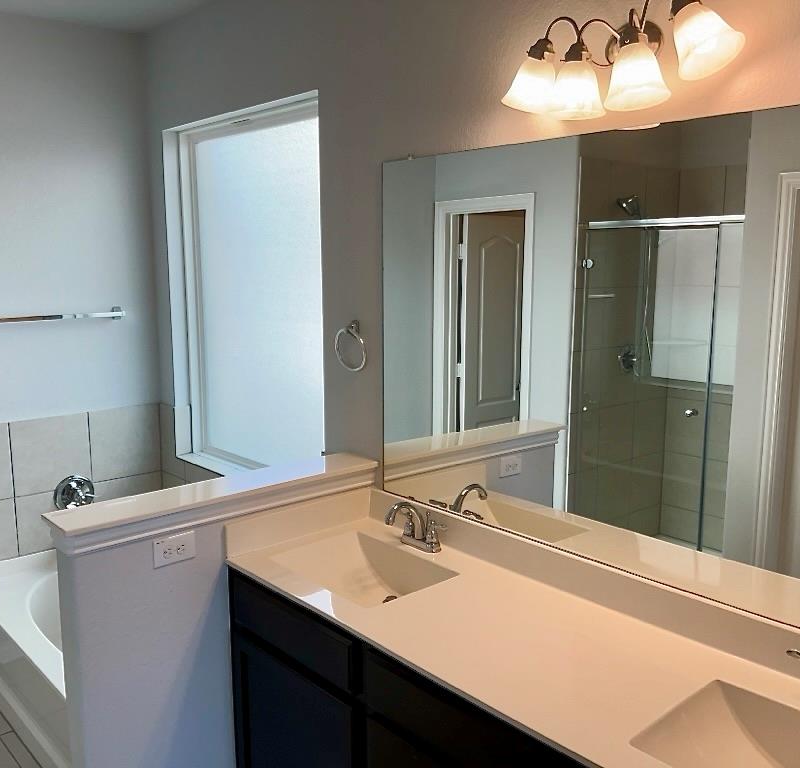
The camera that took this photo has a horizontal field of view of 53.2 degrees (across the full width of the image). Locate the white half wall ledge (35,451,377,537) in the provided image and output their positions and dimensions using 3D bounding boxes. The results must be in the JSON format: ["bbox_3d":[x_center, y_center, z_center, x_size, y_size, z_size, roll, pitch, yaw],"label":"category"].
[{"bbox_3d":[-0.514,0.317,2.414,1.032,0.019,0.178,-8,12,-41],"label":"white half wall ledge"}]

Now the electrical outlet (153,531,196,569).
[{"bbox_3d":[-0.632,0.469,2.252,0.128,0.079,0.012,-8,12,-41],"label":"electrical outlet"}]

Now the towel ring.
[{"bbox_3d":[-0.167,-0.129,2.694,0.060,0.168,0.165,-8,12,-41],"label":"towel ring"}]

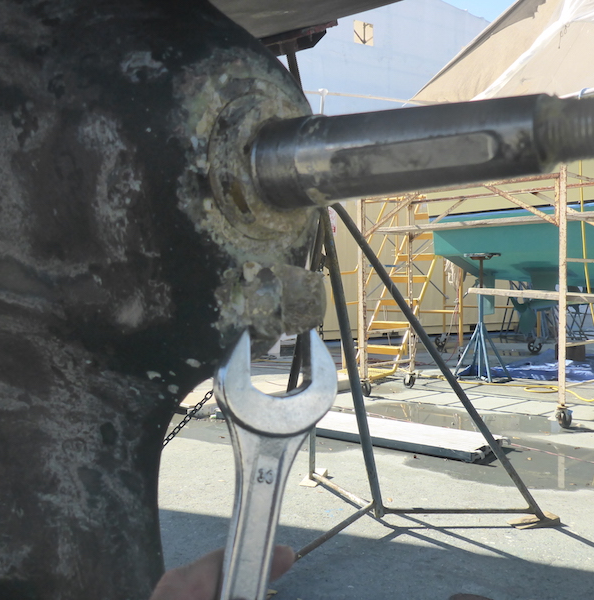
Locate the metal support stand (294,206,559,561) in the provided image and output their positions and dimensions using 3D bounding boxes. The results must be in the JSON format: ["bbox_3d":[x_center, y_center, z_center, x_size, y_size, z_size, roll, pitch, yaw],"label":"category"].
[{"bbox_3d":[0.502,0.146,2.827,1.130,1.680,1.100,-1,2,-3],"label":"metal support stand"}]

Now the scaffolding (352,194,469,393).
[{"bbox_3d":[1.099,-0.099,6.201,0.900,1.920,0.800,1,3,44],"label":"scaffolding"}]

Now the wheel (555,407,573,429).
[{"bbox_3d":[1.873,0.825,4.530,0.080,0.157,0.130,-1,2,-7],"label":"wheel"}]

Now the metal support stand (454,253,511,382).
[{"bbox_3d":[1.953,0.156,6.850,0.480,1.350,0.480,0,2,31],"label":"metal support stand"}]

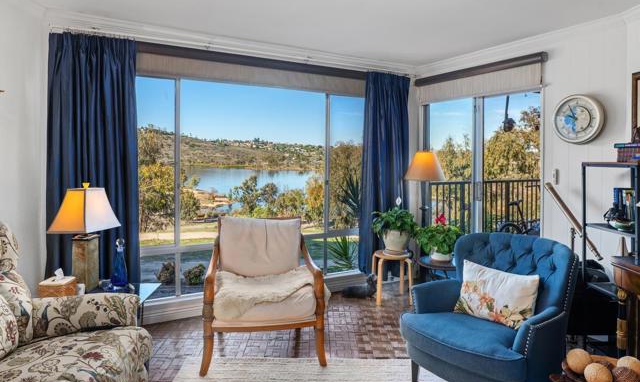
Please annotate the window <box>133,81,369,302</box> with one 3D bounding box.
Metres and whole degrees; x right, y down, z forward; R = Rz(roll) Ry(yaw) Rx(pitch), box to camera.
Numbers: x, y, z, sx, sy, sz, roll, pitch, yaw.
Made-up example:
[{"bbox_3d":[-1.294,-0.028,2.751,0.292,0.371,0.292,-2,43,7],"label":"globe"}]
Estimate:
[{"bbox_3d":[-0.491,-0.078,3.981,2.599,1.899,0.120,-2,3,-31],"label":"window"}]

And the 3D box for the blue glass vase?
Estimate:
[{"bbox_3d":[-1.285,0.458,2.740,0.105,0.305,0.105,0,4,0],"label":"blue glass vase"}]

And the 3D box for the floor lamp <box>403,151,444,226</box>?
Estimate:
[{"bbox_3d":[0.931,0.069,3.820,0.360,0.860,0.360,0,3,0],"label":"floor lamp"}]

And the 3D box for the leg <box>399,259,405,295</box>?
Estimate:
[{"bbox_3d":[0.821,0.834,4.251,0.042,0.400,0.042,0,3,0],"label":"leg"}]

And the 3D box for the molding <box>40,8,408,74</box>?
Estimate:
[{"bbox_3d":[-0.420,-1.326,3.963,3.570,0.110,0.090,-2,4,-30],"label":"molding"}]

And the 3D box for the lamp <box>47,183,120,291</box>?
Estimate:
[{"bbox_3d":[-1.482,0.271,2.715,0.290,0.650,0.290,1,3,13],"label":"lamp"}]

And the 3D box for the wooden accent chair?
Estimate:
[{"bbox_3d":[-0.410,0.669,3.070,0.770,0.900,0.740,-1,4,-9],"label":"wooden accent chair"}]

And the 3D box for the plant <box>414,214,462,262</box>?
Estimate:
[{"bbox_3d":[1.005,0.401,3.600,0.410,0.410,0.400,0,3,0],"label":"plant"}]

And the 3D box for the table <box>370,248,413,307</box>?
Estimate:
[{"bbox_3d":[0.695,0.831,4.130,0.370,0.450,0.370,0,4,0],"label":"table"}]

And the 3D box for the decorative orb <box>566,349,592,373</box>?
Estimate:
[{"bbox_3d":[1.089,0.716,1.790,0.095,0.095,0.095,0,3,0],"label":"decorative orb"}]

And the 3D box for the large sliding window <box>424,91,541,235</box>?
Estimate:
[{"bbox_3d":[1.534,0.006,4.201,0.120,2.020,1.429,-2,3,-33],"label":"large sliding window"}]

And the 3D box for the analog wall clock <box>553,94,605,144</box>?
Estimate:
[{"bbox_3d":[2.070,-0.573,3.410,0.065,0.370,0.370,-2,4,-34],"label":"analog wall clock"}]

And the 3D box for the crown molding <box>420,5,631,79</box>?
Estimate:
[{"bbox_3d":[1.667,-1.329,4.004,0.090,0.110,2.150,-2,4,-34],"label":"crown molding"}]

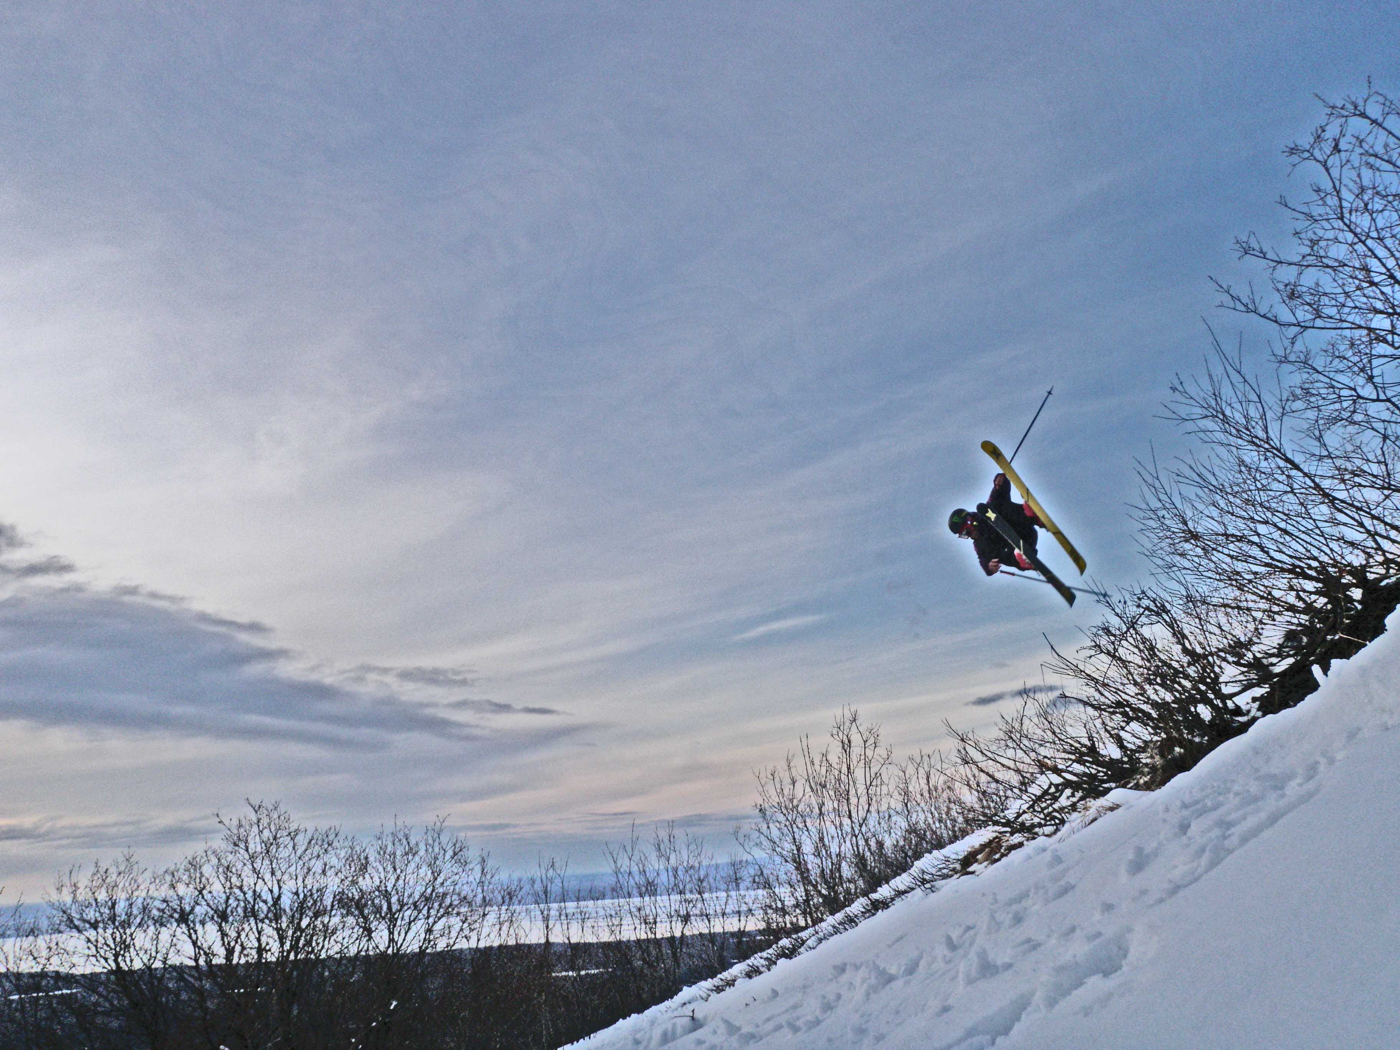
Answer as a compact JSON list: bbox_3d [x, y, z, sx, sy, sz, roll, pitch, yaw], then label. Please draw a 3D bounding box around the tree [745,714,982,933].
[{"bbox_3d":[2.318,4.387,16.782,3.250,3.200,2.800,-5,-17,7],"label":"tree"}]

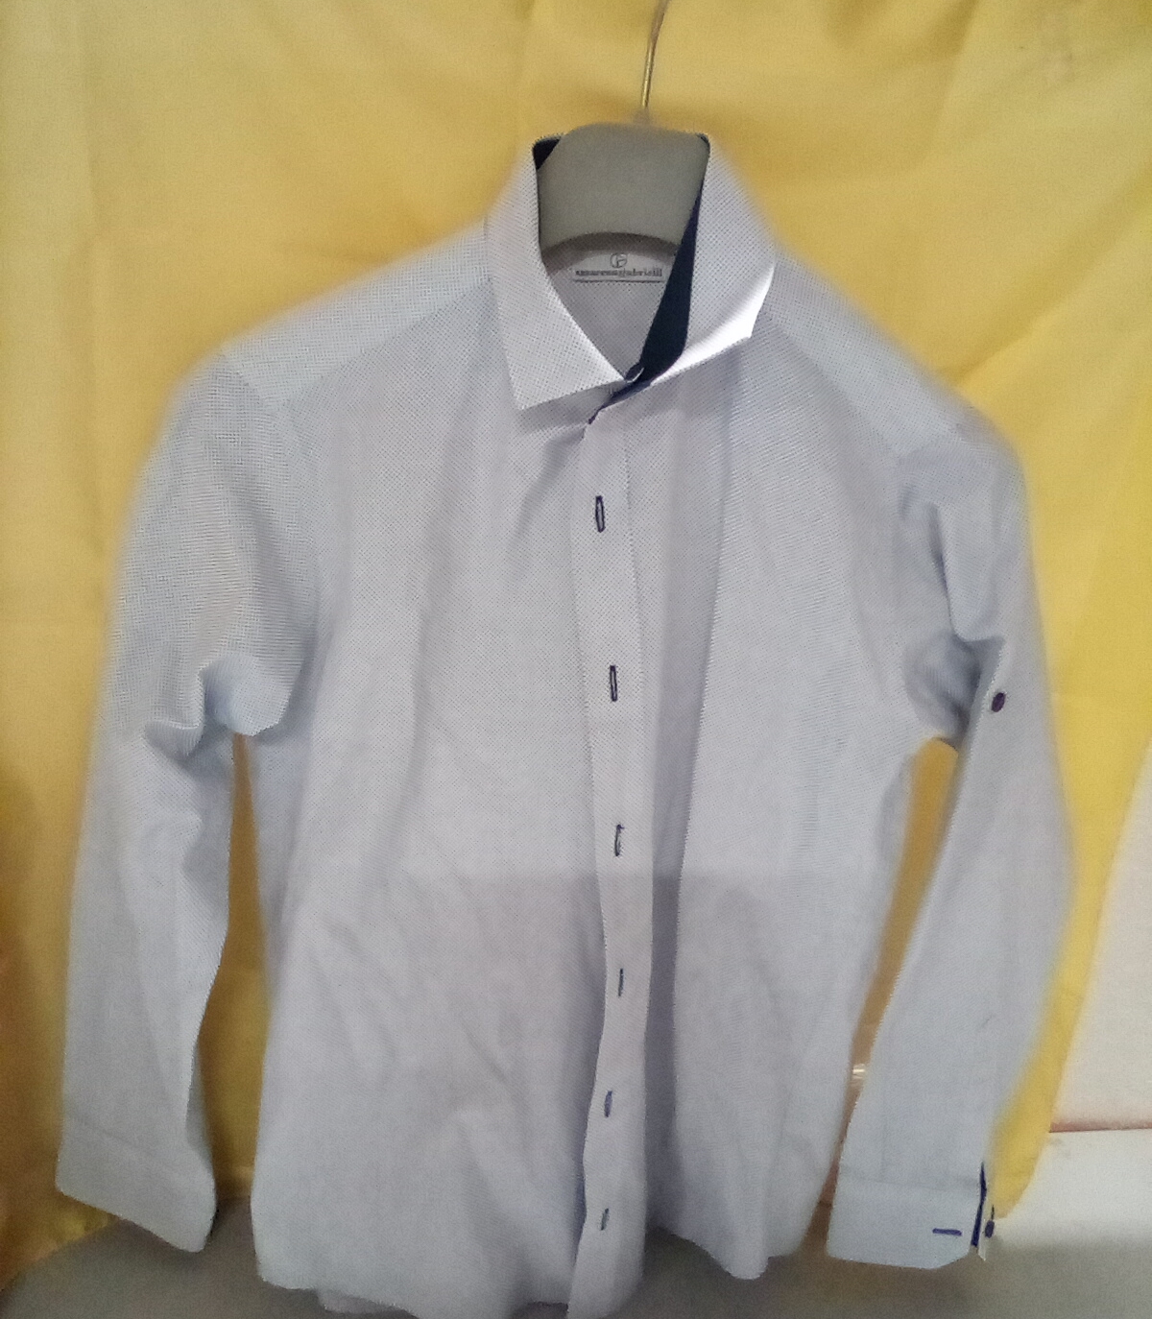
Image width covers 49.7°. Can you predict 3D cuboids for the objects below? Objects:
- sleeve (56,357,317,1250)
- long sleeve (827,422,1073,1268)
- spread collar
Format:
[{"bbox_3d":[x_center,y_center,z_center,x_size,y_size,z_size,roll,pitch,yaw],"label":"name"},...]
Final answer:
[{"bbox_3d":[-0.211,0.096,0.673,0.125,0.520,0.110,9,20,-5],"label":"sleeve"},{"bbox_3d":[0.204,0.122,0.695,0.130,0.520,0.110,0,21,-2],"label":"long sleeve"},{"bbox_3d":[0.023,-0.180,0.572,0.131,0.120,0.120,4,21,-3],"label":"spread collar"}]

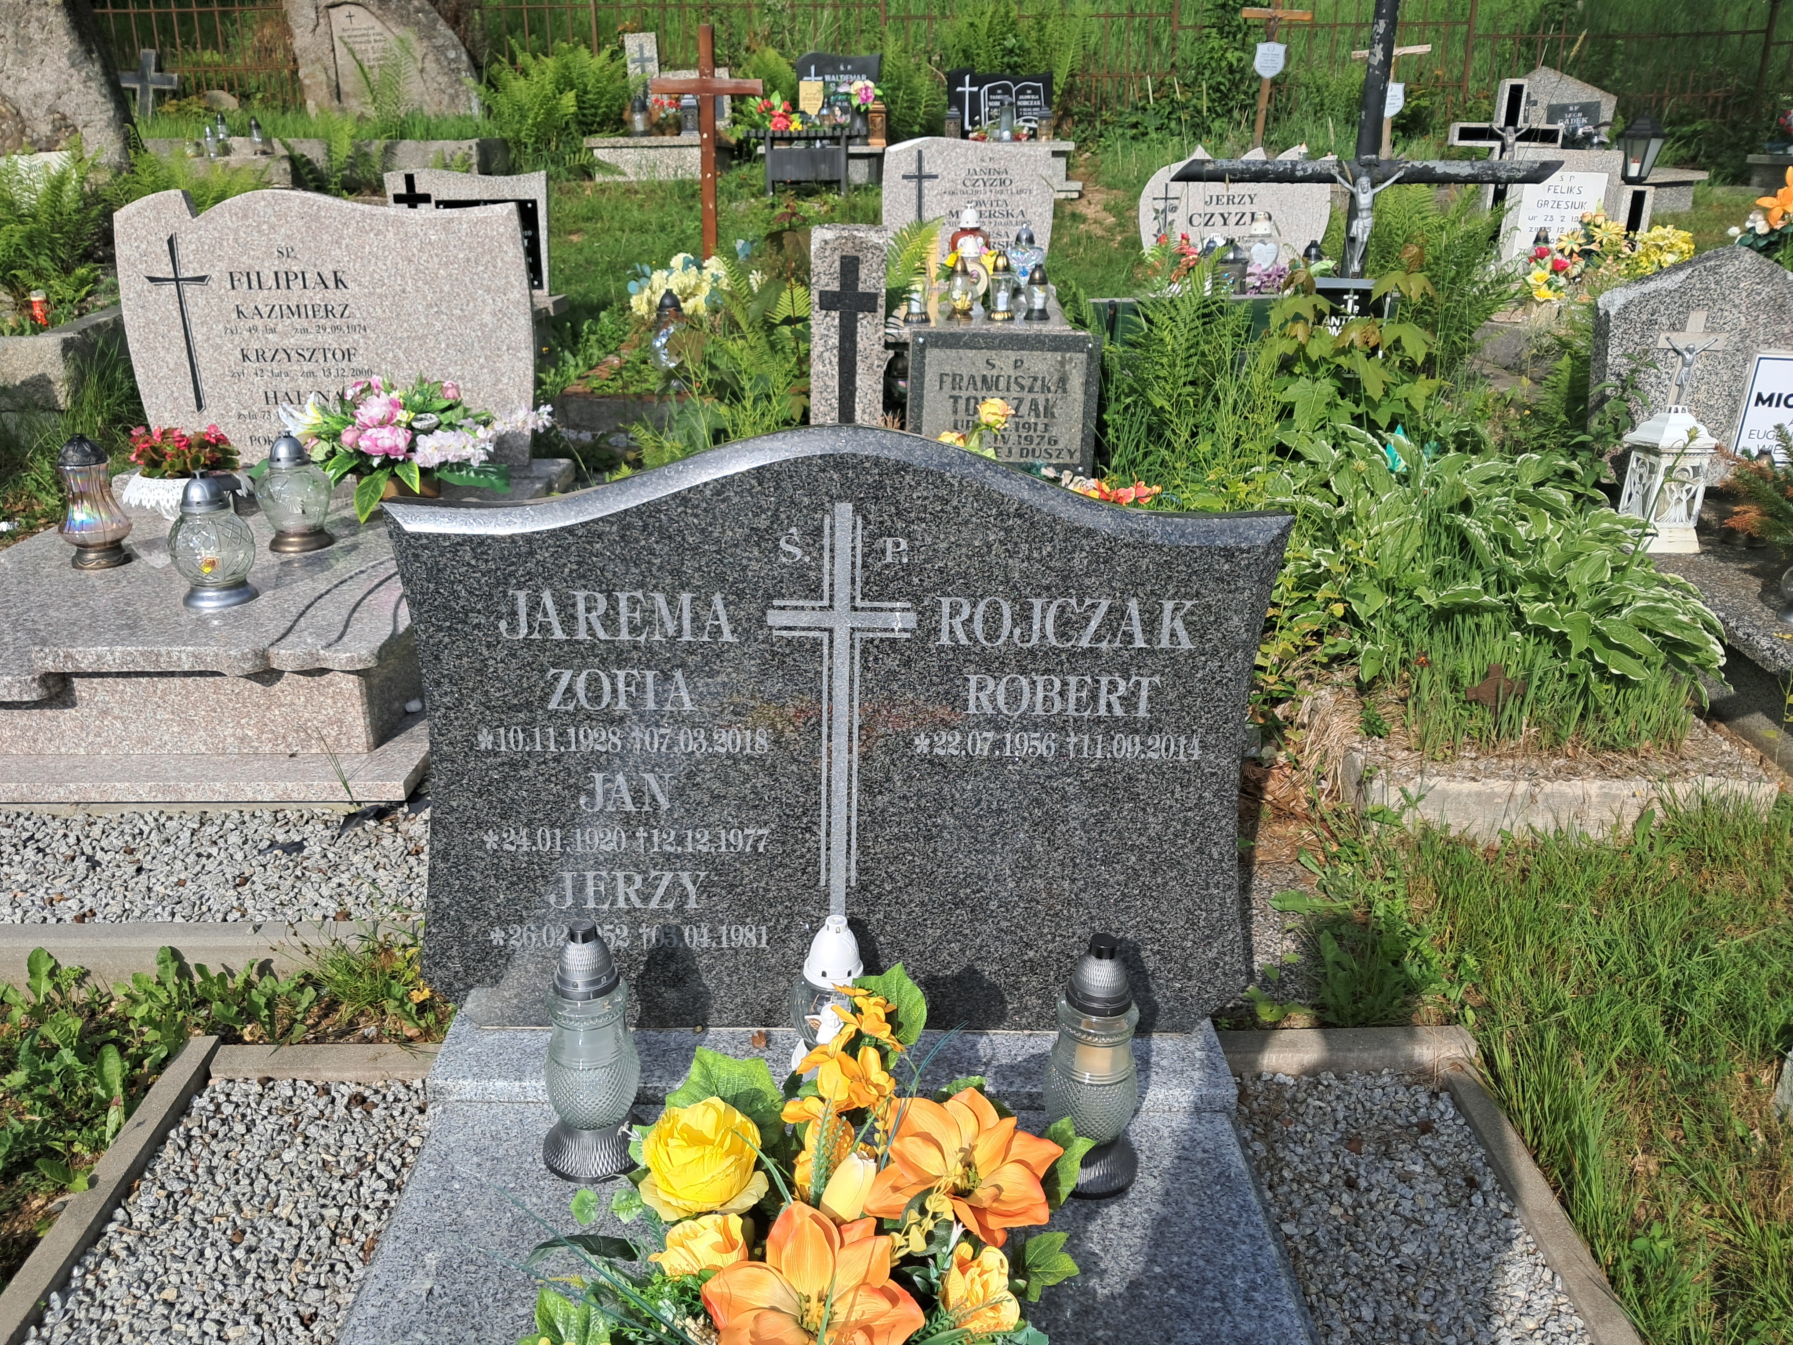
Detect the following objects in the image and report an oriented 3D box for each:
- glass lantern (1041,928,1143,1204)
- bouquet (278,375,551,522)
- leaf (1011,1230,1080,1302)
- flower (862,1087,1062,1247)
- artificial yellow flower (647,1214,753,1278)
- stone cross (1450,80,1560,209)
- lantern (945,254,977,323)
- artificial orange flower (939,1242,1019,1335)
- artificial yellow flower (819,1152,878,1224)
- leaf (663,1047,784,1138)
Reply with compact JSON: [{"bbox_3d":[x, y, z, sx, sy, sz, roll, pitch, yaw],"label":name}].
[{"bbox_3d":[0.209,0.408,1.480,0.099,0.285,0.099,0,21,-2],"label":"glass lantern"},{"bbox_3d":[-1.118,-0.519,3.250,0.570,0.280,0.360,1,19,-1],"label":"bouquet"},{"bbox_3d":[0.141,0.556,1.310,0.062,0.020,0.066,12,34,-8],"label":"leaf"},{"bbox_3d":[0.066,0.487,1.380,0.185,0.125,0.125,-1,19,-6],"label":"flower"},{"bbox_3d":[-0.190,0.554,1.350,0.088,0.062,0.082,3,19,6],"label":"artificial yellow flower"},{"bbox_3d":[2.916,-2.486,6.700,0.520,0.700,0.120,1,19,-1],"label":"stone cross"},{"bbox_3d":[0.233,-1.375,5.000,0.118,0.240,0.118,1,19,-1],"label":"lantern"},{"bbox_3d":[0.073,0.541,1.230,0.068,0.060,0.075,7,41,-5],"label":"artificial orange flower"},{"bbox_3d":[-0.047,0.503,1.360,0.055,0.075,0.055,1,19,0],"label":"artificial yellow flower"},{"bbox_3d":[-0.172,0.424,1.400,0.115,0.030,0.110,5,39,-4],"label":"leaf"}]

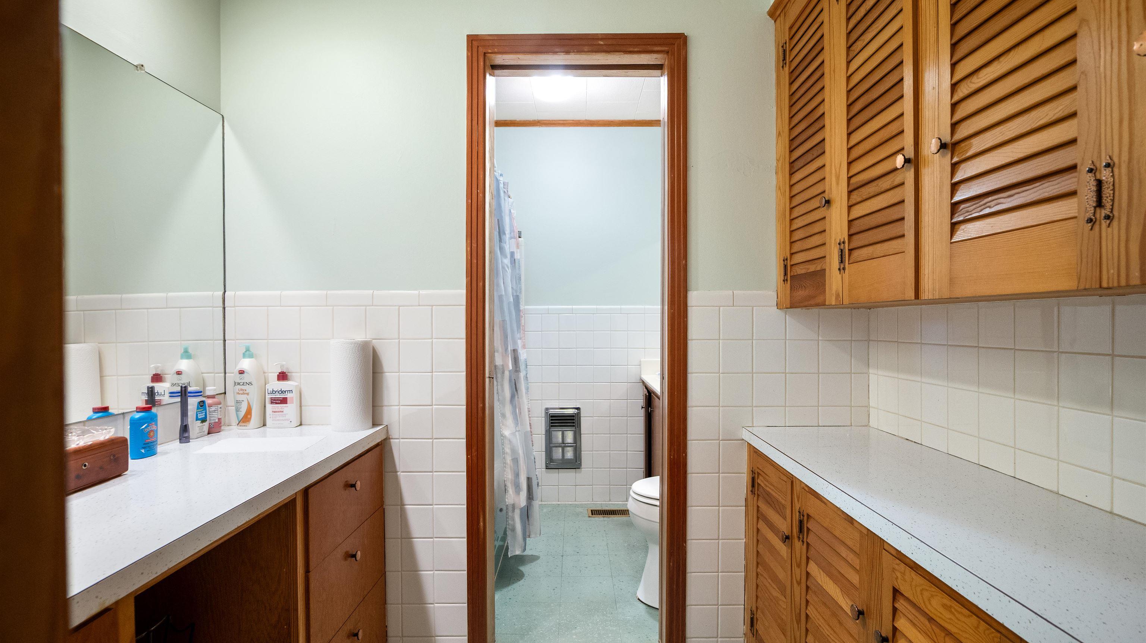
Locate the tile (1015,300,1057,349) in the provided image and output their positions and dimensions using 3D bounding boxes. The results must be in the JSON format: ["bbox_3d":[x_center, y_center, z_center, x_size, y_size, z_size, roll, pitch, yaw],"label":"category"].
[{"bbox_3d":[0.983,0.007,1.076,0.010,0.110,0.100,0,0,0],"label":"tile"}]

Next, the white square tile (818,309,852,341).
[{"bbox_3d":[0.875,0.007,1.702,0.107,0.109,0.010,0,0,0],"label":"white square tile"}]

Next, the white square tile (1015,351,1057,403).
[{"bbox_3d":[0.983,0.116,1.076,0.010,0.109,0.100,0,0,0],"label":"white square tile"}]

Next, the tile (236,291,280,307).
[{"bbox_3d":[-1.038,-0.075,1.685,0.148,0.053,0.010,0,0,0],"label":"tile"}]

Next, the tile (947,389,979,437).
[{"bbox_3d":[0.993,0.229,1.291,0.010,0.107,0.103,0,0,0],"label":"tile"}]

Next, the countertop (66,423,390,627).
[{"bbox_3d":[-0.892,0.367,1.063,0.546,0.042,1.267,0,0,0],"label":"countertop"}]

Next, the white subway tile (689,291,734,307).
[{"bbox_3d":[0.459,-0.075,1.702,0.151,0.051,0.009,0,0,0],"label":"white subway tile"}]

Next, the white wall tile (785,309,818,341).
[{"bbox_3d":[0.765,0.007,1.702,0.107,0.109,0.010,0,0,0],"label":"white wall tile"}]

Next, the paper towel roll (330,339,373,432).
[{"bbox_3d":[-0.708,0.202,1.630,0.125,0.287,0.125,0,0,0],"label":"paper towel roll"}]

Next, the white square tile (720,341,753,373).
[{"bbox_3d":[0.544,0.119,1.702,0.109,0.109,0.009,0,0,0],"label":"white square tile"}]

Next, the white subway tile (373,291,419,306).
[{"bbox_3d":[-0.589,-0.077,1.702,0.151,0.050,0.010,0,0,0],"label":"white subway tile"}]

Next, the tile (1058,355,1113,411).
[{"bbox_3d":[0.984,0.116,0.976,0.009,0.108,0.104,0,0,0],"label":"tile"}]

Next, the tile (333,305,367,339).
[{"bbox_3d":[-0.741,0.006,1.692,0.108,0.108,0.009,0,0,0],"label":"tile"}]

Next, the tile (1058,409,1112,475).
[{"bbox_3d":[0.984,0.226,0.976,0.009,0.108,0.104,0,0,0],"label":"tile"}]

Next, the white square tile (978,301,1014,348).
[{"bbox_3d":[0.993,0.007,1.189,0.010,0.108,0.103,0,0,0],"label":"white square tile"}]

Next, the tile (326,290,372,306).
[{"bbox_3d":[-0.743,-0.077,1.702,0.151,0.050,0.010,0,0,0],"label":"tile"}]

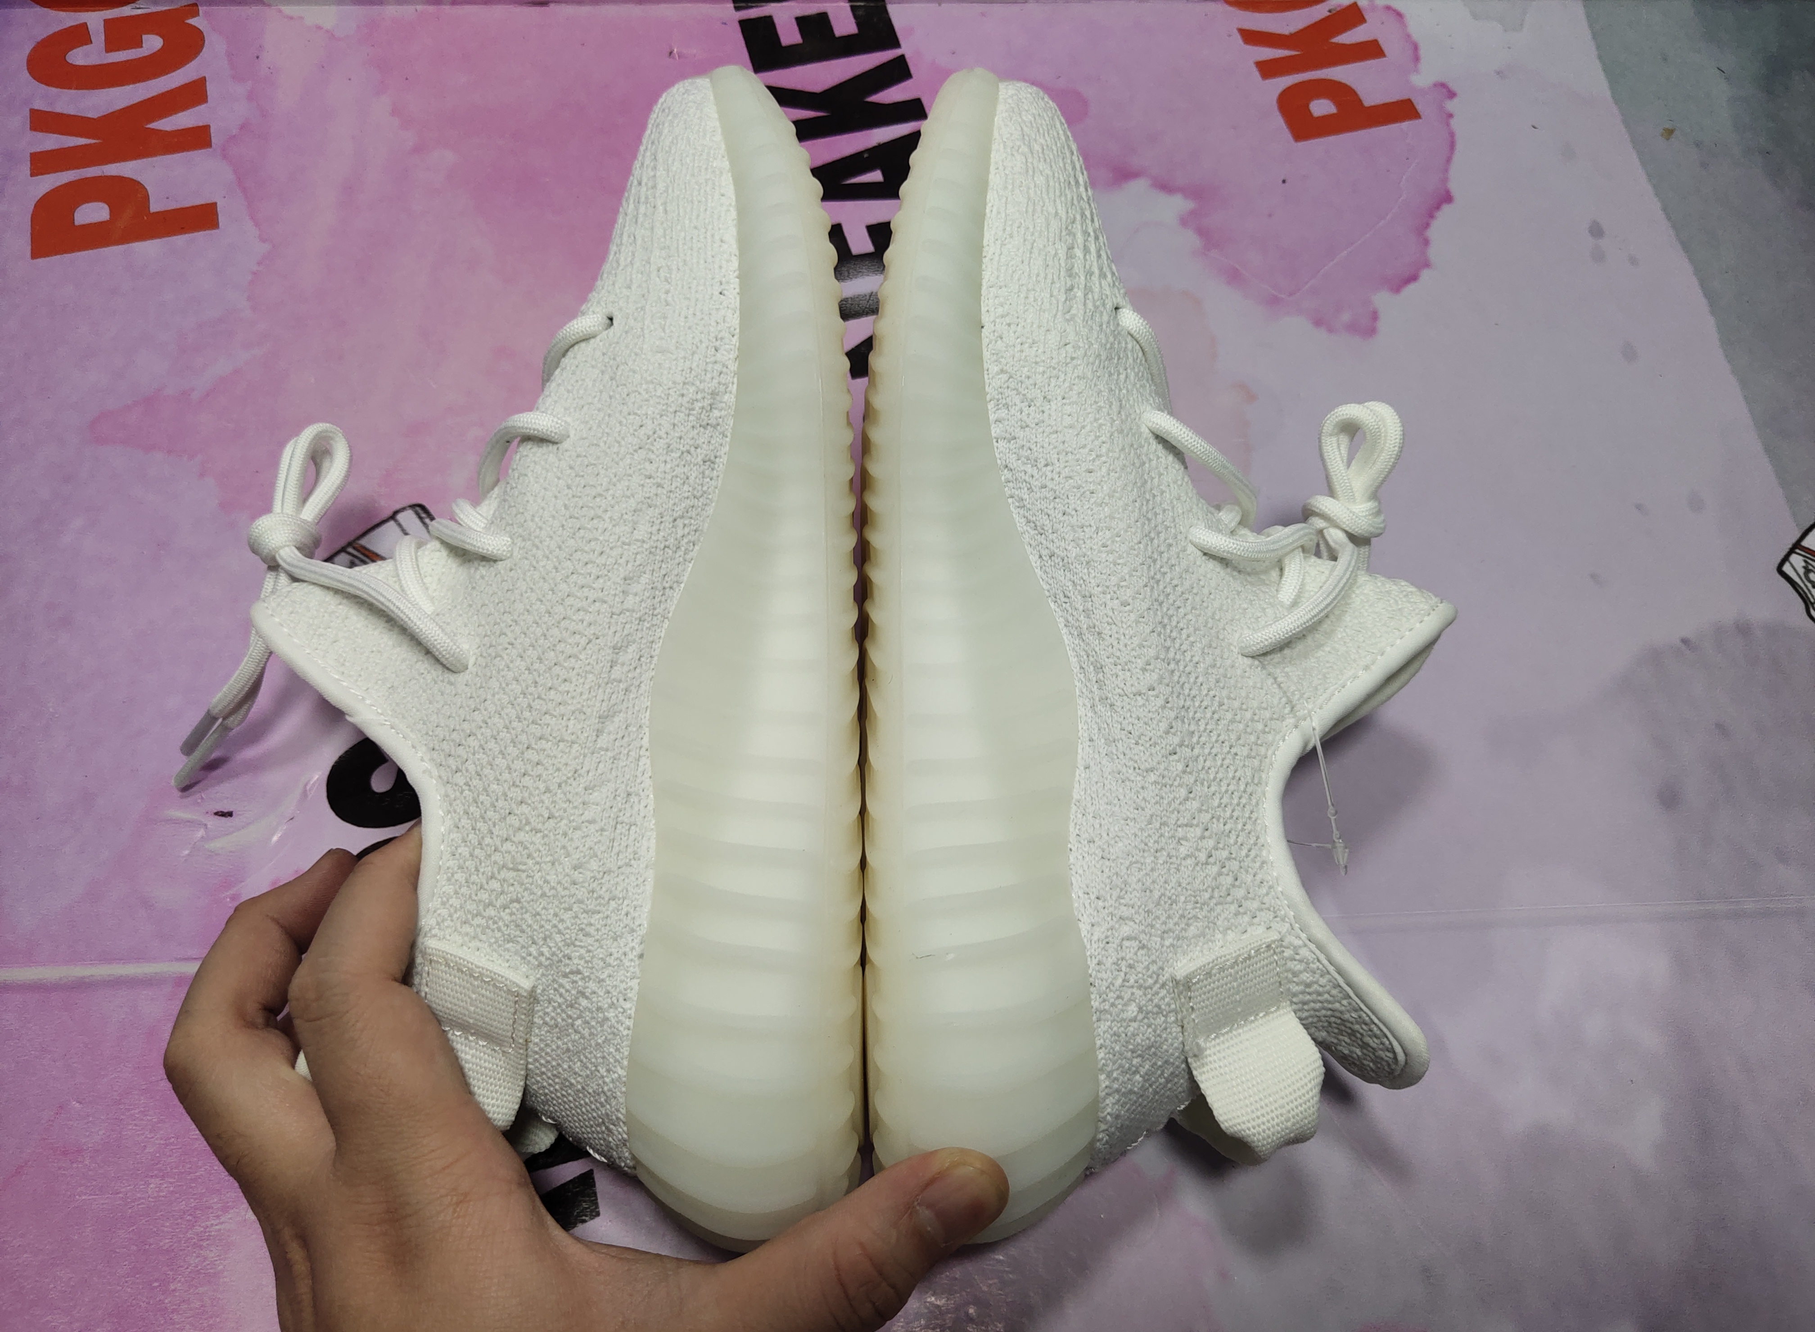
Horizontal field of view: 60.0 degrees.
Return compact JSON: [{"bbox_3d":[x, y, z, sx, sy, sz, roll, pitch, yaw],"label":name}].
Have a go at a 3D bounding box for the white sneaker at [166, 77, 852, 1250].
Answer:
[{"bbox_3d":[-0.080,-0.015,0.370,0.140,0.107,0.287,-1,69,1],"label":"white sneaker"}]

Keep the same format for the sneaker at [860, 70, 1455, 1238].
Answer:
[{"bbox_3d":[0.058,-0.015,0.374,0.137,0.107,0.287,1,69,-4],"label":"sneaker"}]

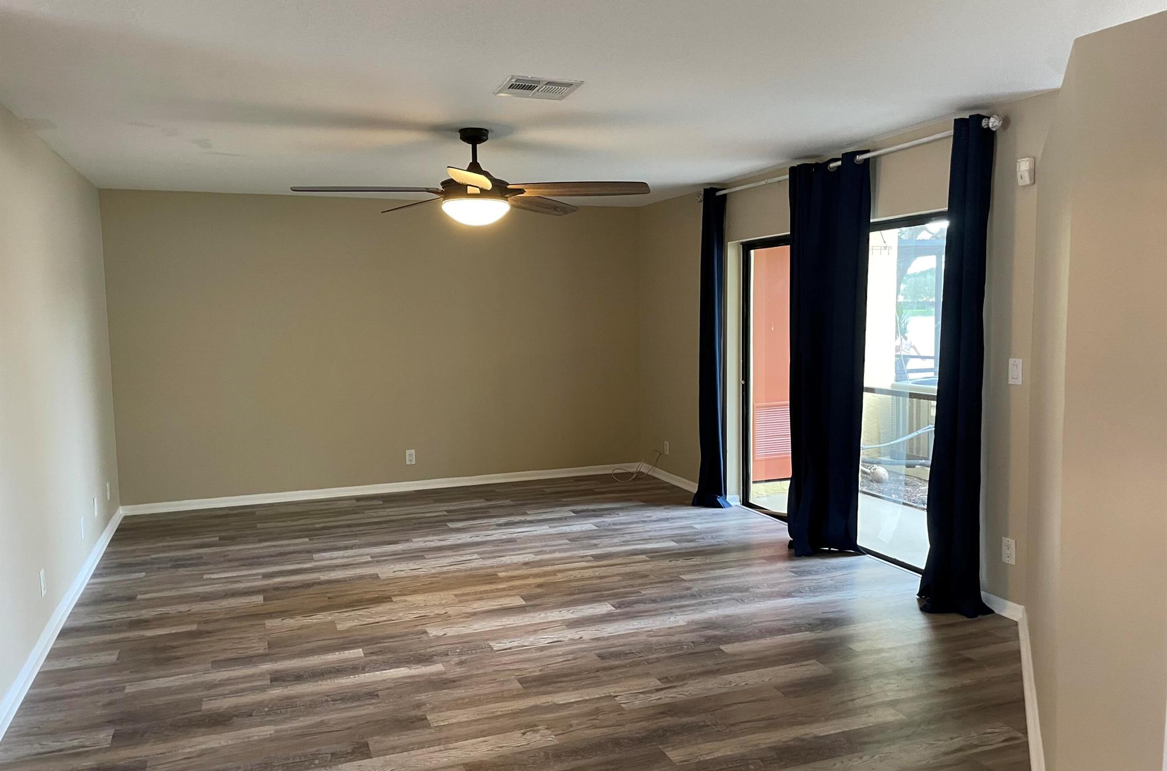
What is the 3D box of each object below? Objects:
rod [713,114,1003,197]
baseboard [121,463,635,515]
[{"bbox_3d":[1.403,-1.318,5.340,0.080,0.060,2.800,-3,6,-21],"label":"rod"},{"bbox_3d":[-1.494,0.853,7.415,4.289,0.085,0.018,-3,5,-19],"label":"baseboard"}]

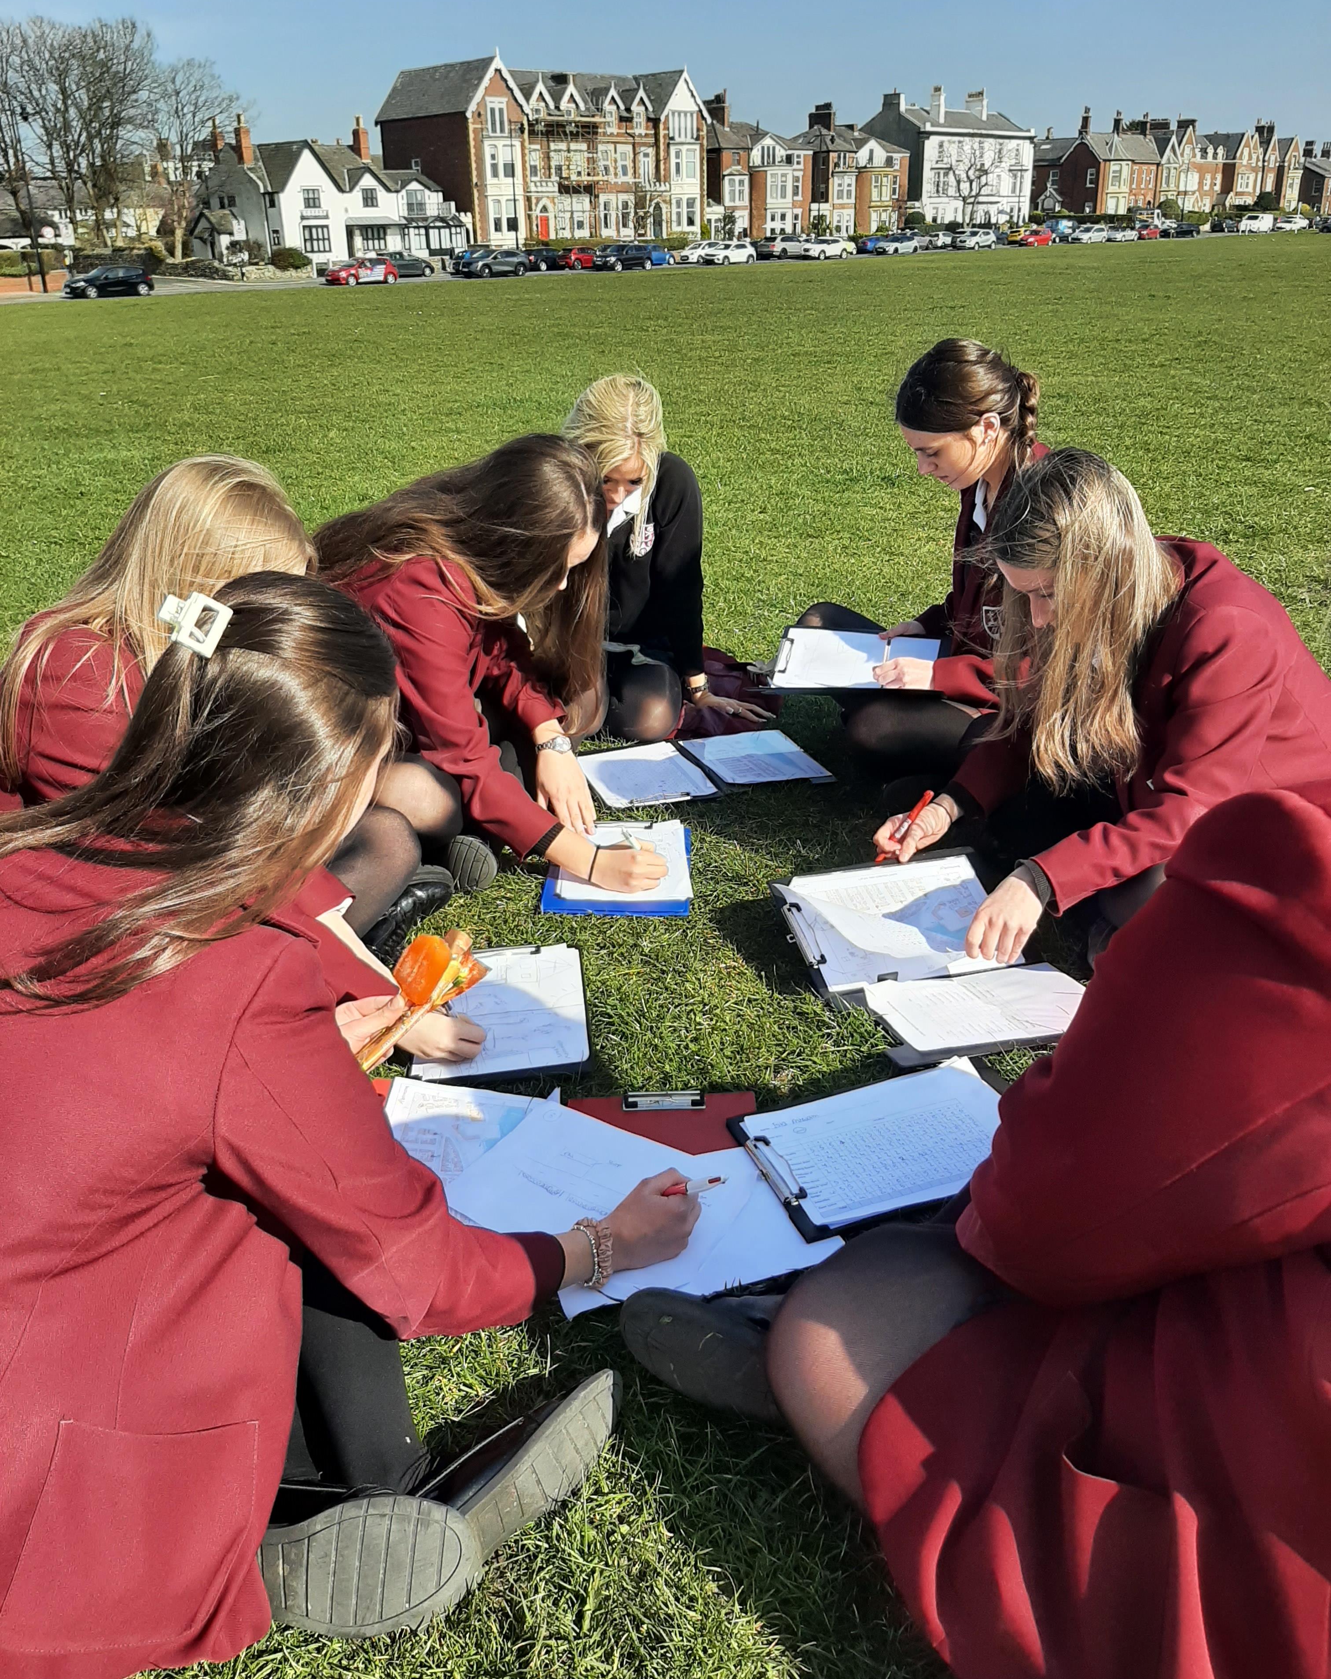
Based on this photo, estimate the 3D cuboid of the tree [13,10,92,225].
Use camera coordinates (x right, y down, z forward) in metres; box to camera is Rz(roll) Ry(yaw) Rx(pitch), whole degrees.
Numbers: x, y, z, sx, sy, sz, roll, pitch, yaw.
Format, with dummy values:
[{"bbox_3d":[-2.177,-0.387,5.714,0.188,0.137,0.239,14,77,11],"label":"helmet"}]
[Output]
[{"bbox_3d":[-38.706,-44.604,84.000,5.500,13.600,5.500,-2,23,0],"label":"tree"}]

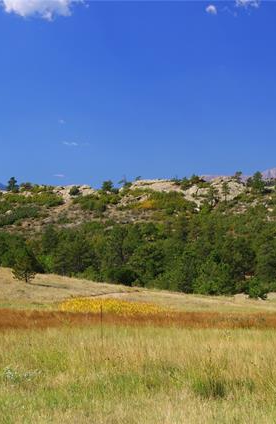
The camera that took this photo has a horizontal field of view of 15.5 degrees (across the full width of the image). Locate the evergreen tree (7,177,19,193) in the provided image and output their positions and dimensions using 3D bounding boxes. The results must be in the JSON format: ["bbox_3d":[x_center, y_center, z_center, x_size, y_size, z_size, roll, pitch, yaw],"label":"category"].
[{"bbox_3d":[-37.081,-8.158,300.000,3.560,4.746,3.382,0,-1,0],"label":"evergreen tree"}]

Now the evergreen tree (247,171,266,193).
[{"bbox_3d":[34.053,-8.631,290.000,5.592,6.251,5.312,0,-1,0],"label":"evergreen tree"}]

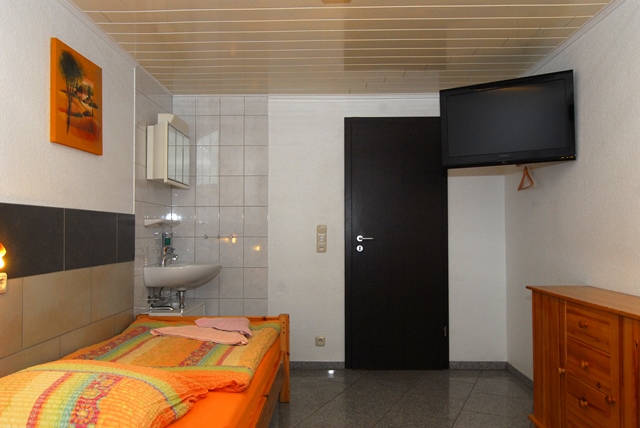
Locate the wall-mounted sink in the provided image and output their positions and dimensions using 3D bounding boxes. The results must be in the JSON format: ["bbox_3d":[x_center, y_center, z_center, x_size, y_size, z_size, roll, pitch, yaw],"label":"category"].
[{"bbox_3d":[-0.984,0.474,3.581,0.493,0.184,0.560,0,-2,2],"label":"wall-mounted sink"}]

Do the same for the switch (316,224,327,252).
[{"bbox_3d":[0.018,0.206,3.900,0.080,0.225,0.013,0,-2,2],"label":"switch"}]

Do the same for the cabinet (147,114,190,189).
[{"bbox_3d":[-1.136,-0.455,3.619,0.188,0.503,0.515,0,-2,2],"label":"cabinet"}]

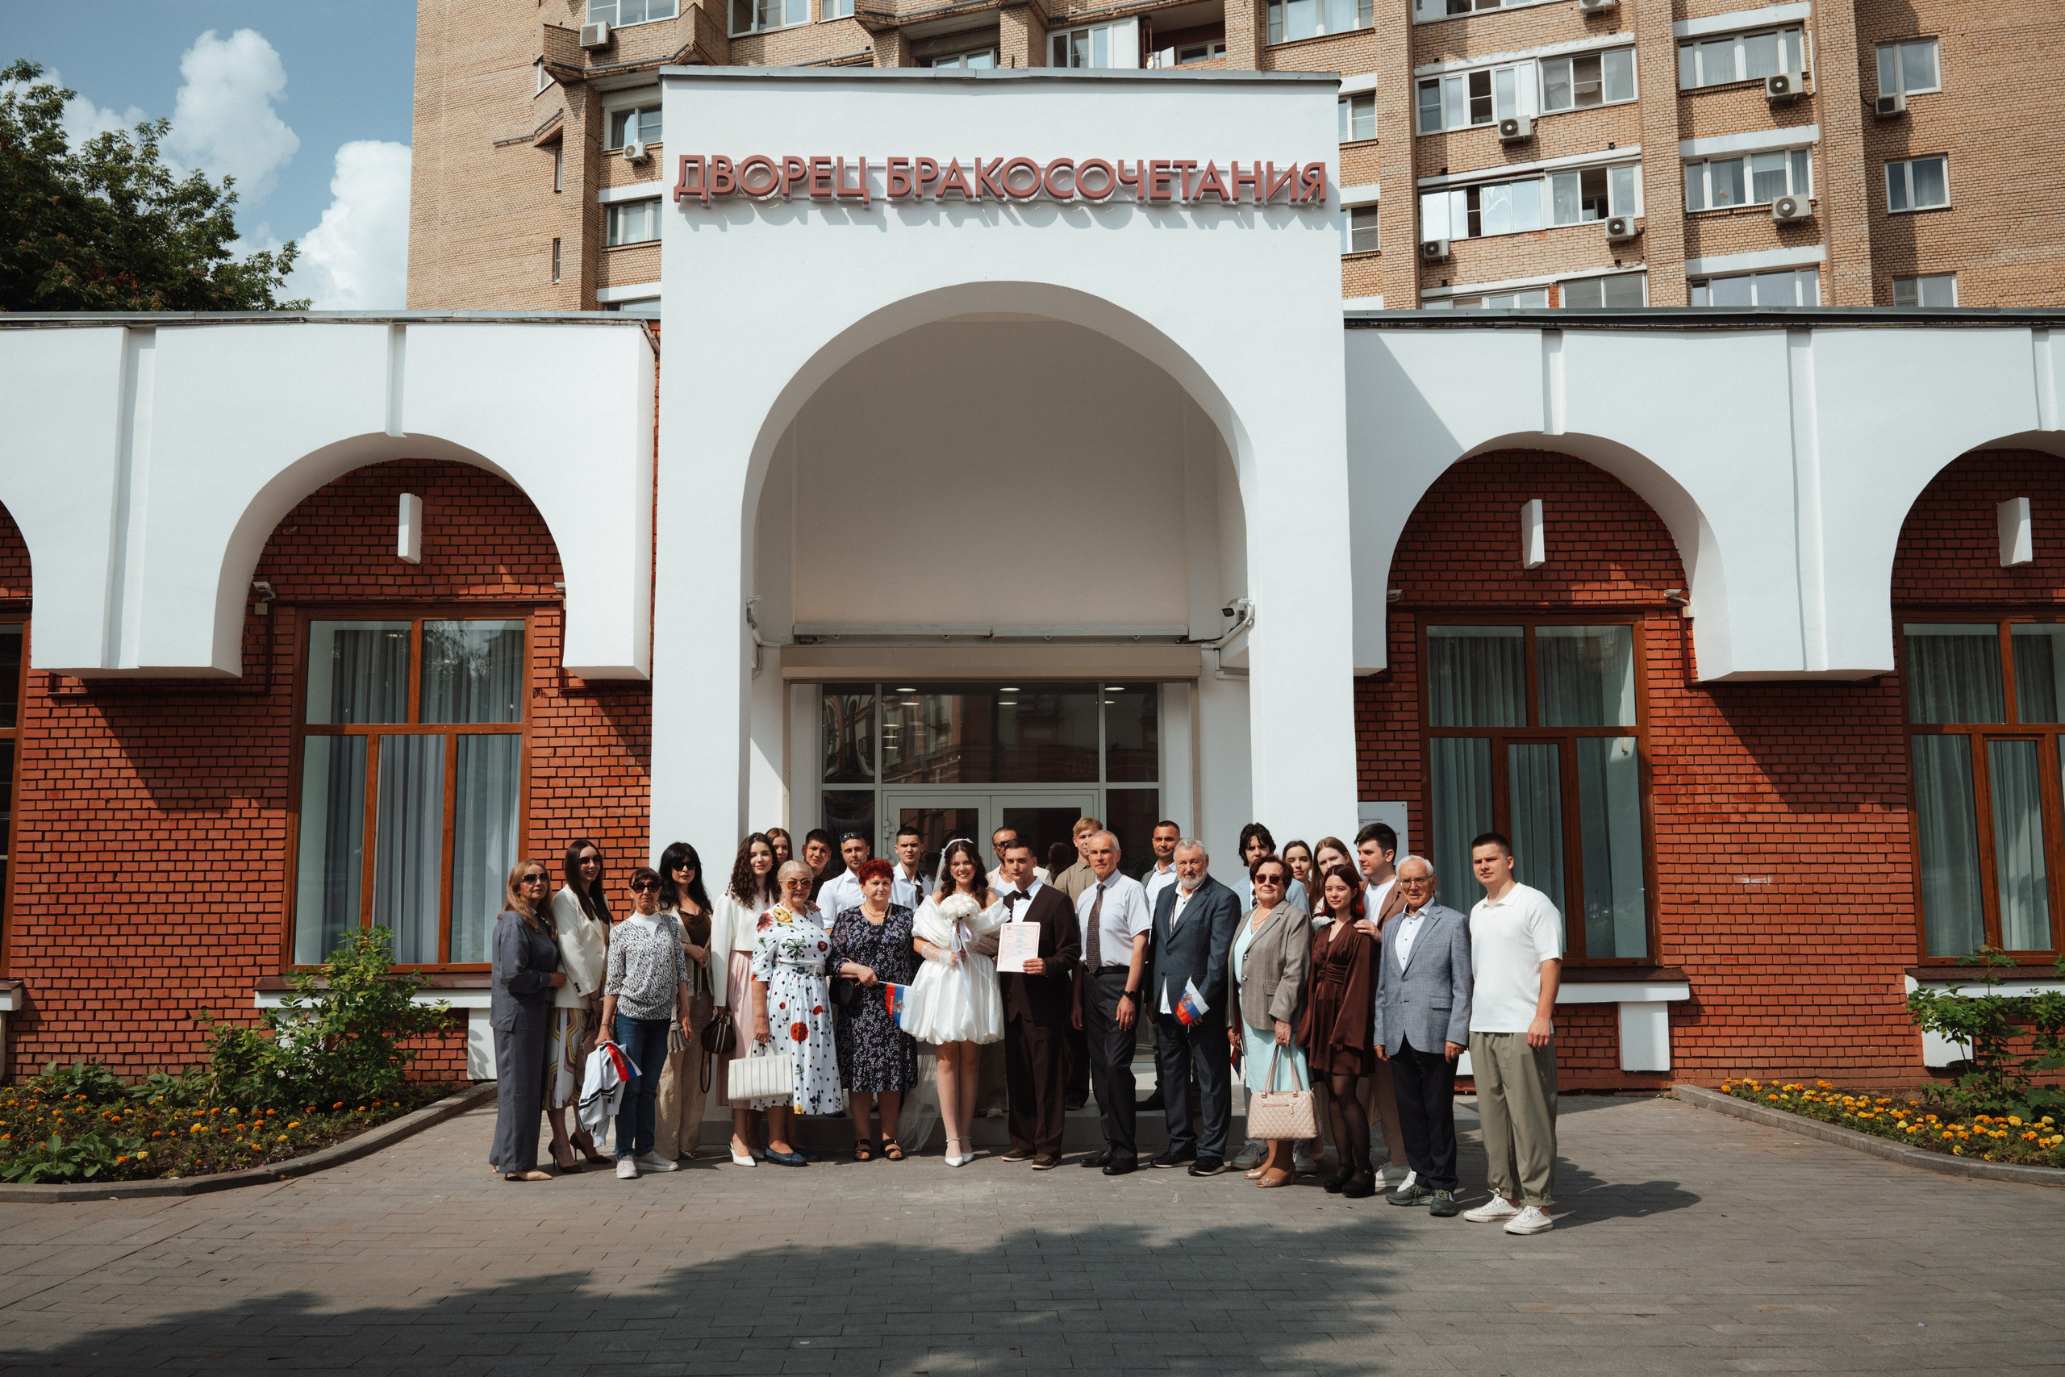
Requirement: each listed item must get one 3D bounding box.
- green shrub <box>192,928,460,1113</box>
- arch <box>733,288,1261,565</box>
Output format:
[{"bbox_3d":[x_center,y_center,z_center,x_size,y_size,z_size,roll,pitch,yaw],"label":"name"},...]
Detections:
[{"bbox_3d":[-4.680,2.165,10.630,1.600,1.180,1.150,0,-6,-1],"label":"green shrub"},{"bbox_3d":[-0.240,-1.655,10.430,3.300,1.870,0.580,0,-6,-1],"label":"arch"}]

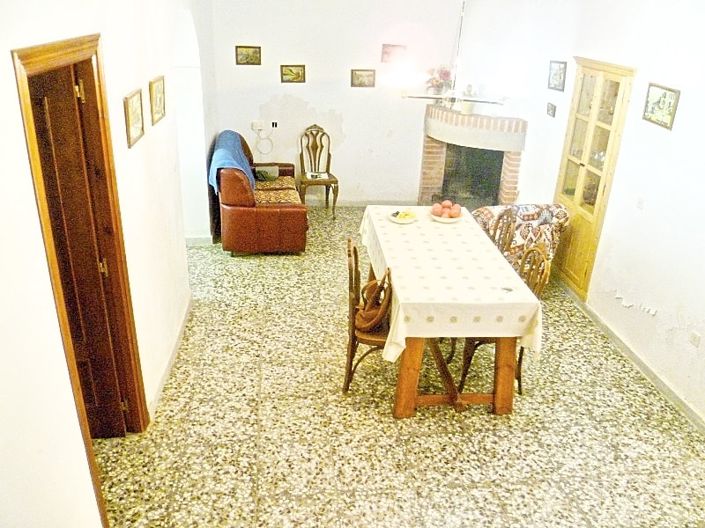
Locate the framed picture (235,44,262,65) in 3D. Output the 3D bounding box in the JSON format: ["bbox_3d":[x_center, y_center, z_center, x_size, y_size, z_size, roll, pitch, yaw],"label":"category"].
[{"bbox_3d":[-1.109,-2.227,6.094,0.265,0.180,0.025,0,25,-6],"label":"framed picture"}]

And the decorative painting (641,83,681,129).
[{"bbox_3d":[2.126,-1.097,3.950,0.025,0.250,0.350,0,25,-6],"label":"decorative painting"}]

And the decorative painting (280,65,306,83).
[{"bbox_3d":[-0.648,-2.071,6.214,0.270,0.180,0.025,0,25,-6],"label":"decorative painting"}]

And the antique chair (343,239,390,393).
[{"bbox_3d":[0.180,0.310,3.639,0.480,0.950,0.430,1,25,-2],"label":"antique chair"}]

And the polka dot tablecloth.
[{"bbox_3d":[0.580,0.044,3.989,0.900,0.390,1.720,0,25,-6],"label":"polka dot tablecloth"}]

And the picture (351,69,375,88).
[{"bbox_3d":[0.122,-2.047,6.304,0.275,0.190,0.025,0,25,-6],"label":"picture"}]

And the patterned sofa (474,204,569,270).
[{"bbox_3d":[1.324,-0.258,5.132,0.880,0.820,0.860,0,25,-6],"label":"patterned sofa"}]

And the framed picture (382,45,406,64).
[{"bbox_3d":[0.455,-2.290,6.225,0.280,0.185,0.025,0,25,-6],"label":"framed picture"}]

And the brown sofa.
[{"bbox_3d":[-0.961,-0.797,5.943,0.950,0.950,1.360,0,25,-6],"label":"brown sofa"}]

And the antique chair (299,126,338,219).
[{"bbox_3d":[-0.390,-1.032,6.446,0.450,1.000,0.500,-2,25,-8],"label":"antique chair"}]

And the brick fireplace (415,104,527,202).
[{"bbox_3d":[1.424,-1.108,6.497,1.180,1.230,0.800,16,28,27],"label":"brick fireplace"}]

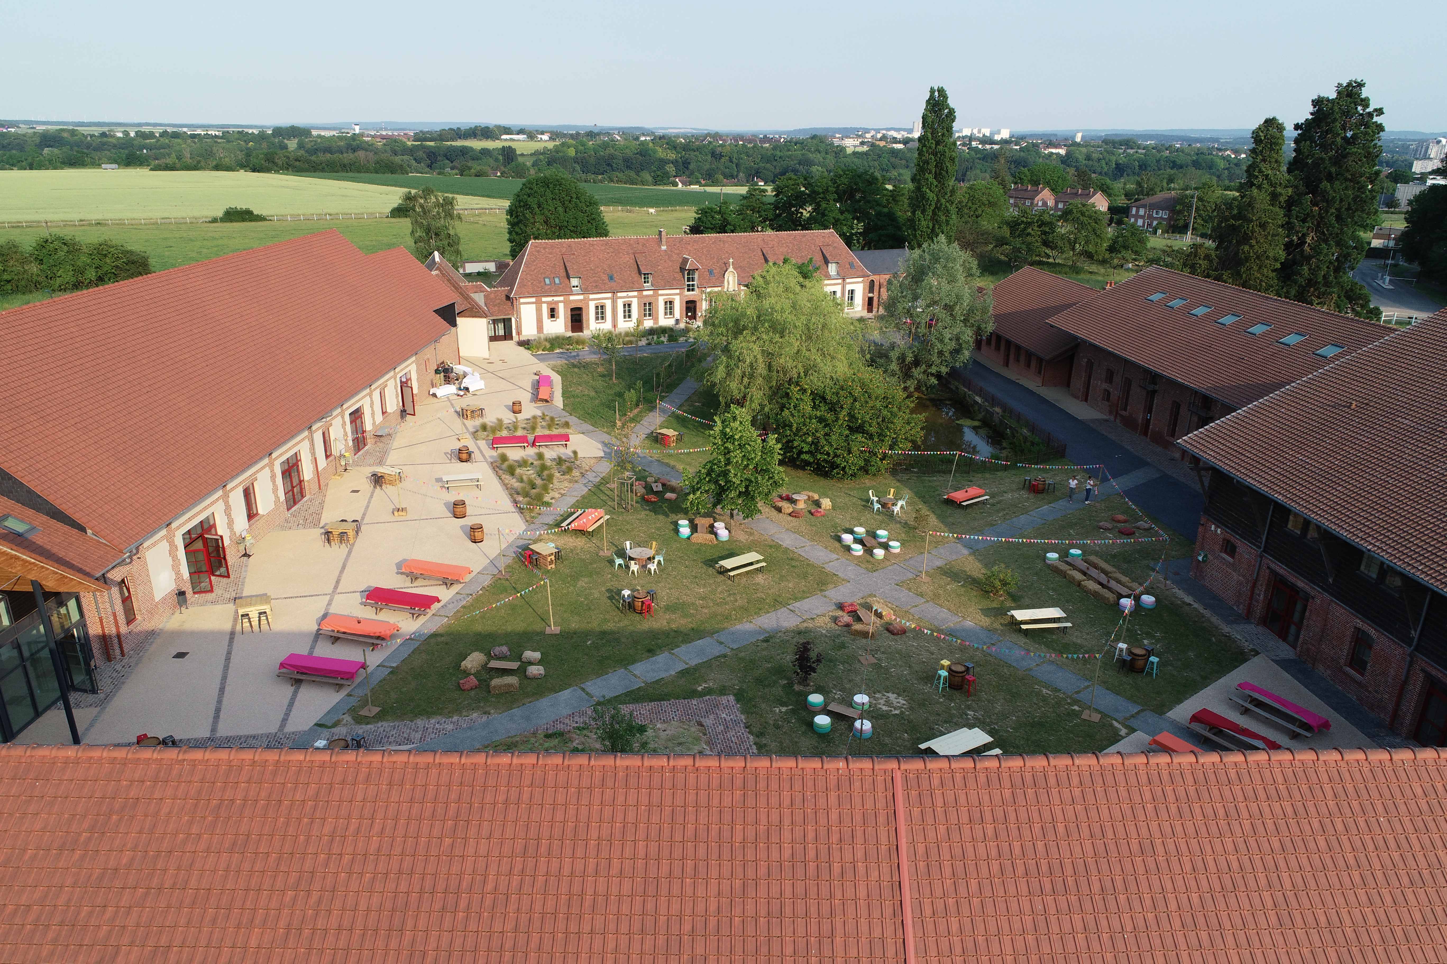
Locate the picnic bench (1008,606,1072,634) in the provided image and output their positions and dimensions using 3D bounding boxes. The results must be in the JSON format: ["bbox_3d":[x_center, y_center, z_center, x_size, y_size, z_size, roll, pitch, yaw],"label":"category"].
[{"bbox_3d":[13.777,6.082,42.104,2.250,0.770,1.580,-3,21,-9],"label":"picnic bench"}]

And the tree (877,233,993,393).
[{"bbox_3d":[17.576,-14.350,79.987,9.800,11.700,9.400,5,21,12],"label":"tree"}]

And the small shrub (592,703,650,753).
[{"bbox_3d":[-3.439,8.578,32.425,1.800,1.700,1.700,-2,21,-7],"label":"small shrub"}]

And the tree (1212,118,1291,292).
[{"bbox_3d":[58.100,-28.524,106.588,7.500,21.900,7.500,11,23,26],"label":"tree"}]

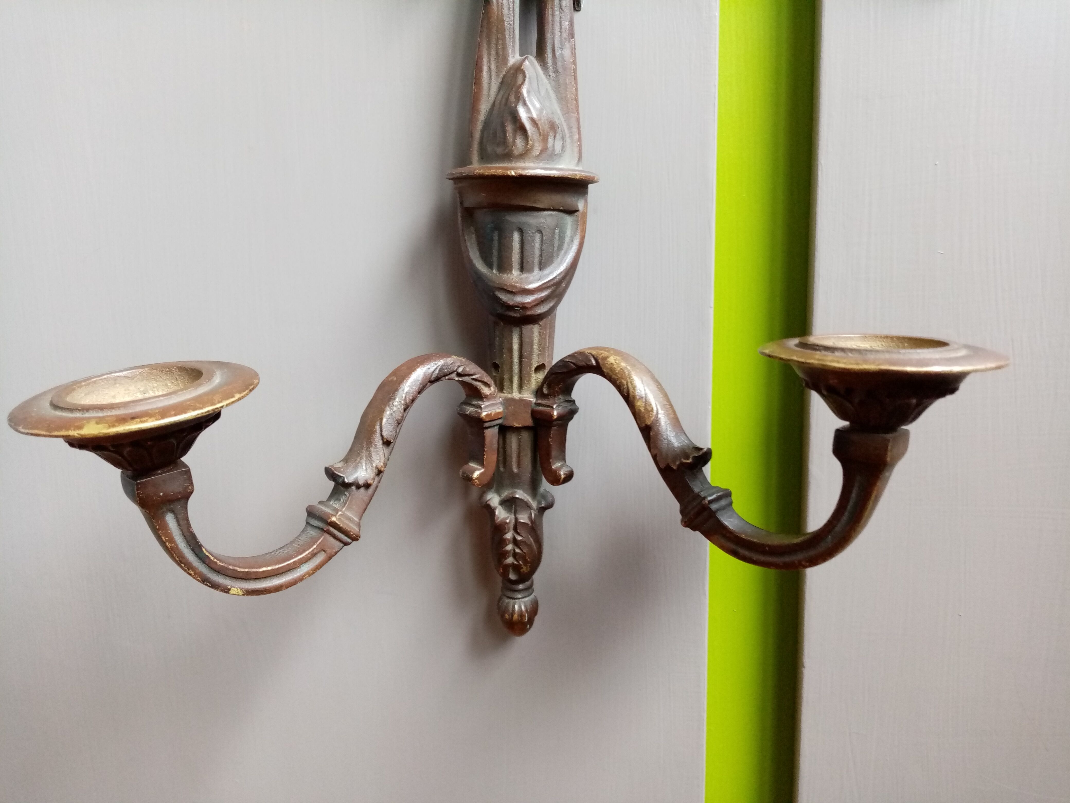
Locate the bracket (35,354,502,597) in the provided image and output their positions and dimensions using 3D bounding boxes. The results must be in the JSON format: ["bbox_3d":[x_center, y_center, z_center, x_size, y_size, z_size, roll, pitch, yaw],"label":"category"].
[{"bbox_3d":[-0.068,0.022,0.266,0.141,0.068,0.019,-11,12,-39],"label":"bracket"}]

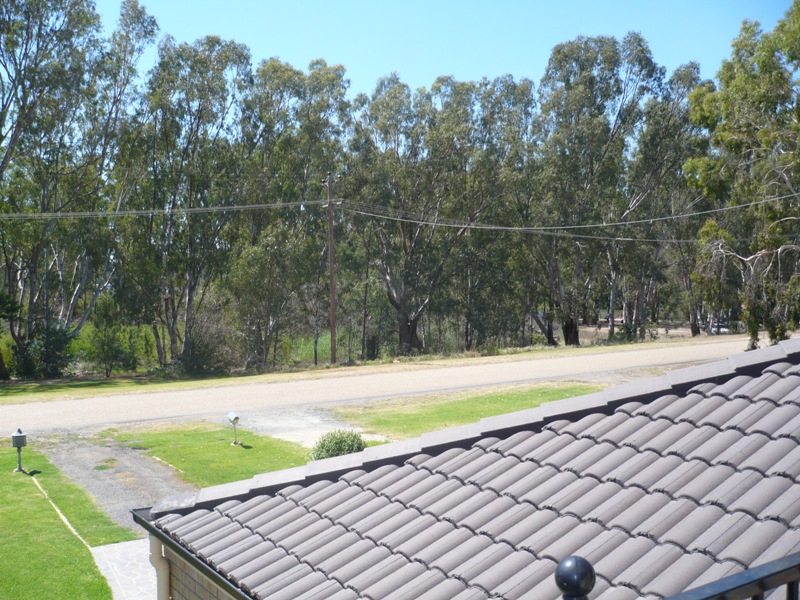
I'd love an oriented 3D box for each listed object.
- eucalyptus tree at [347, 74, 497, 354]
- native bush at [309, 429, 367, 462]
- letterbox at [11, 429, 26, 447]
[{"bbox_3d":[1.382,-5.496,52.000,9.600,18.000,9.400,0,1,0],"label":"eucalyptus tree"},{"bbox_3d":[-1.493,3.598,19.800,1.500,0.850,1.450,0,1,0],"label":"native bush"},{"bbox_3d":[-8.996,3.263,19.100,0.320,0.430,0.360,-1,1,-39],"label":"letterbox"}]

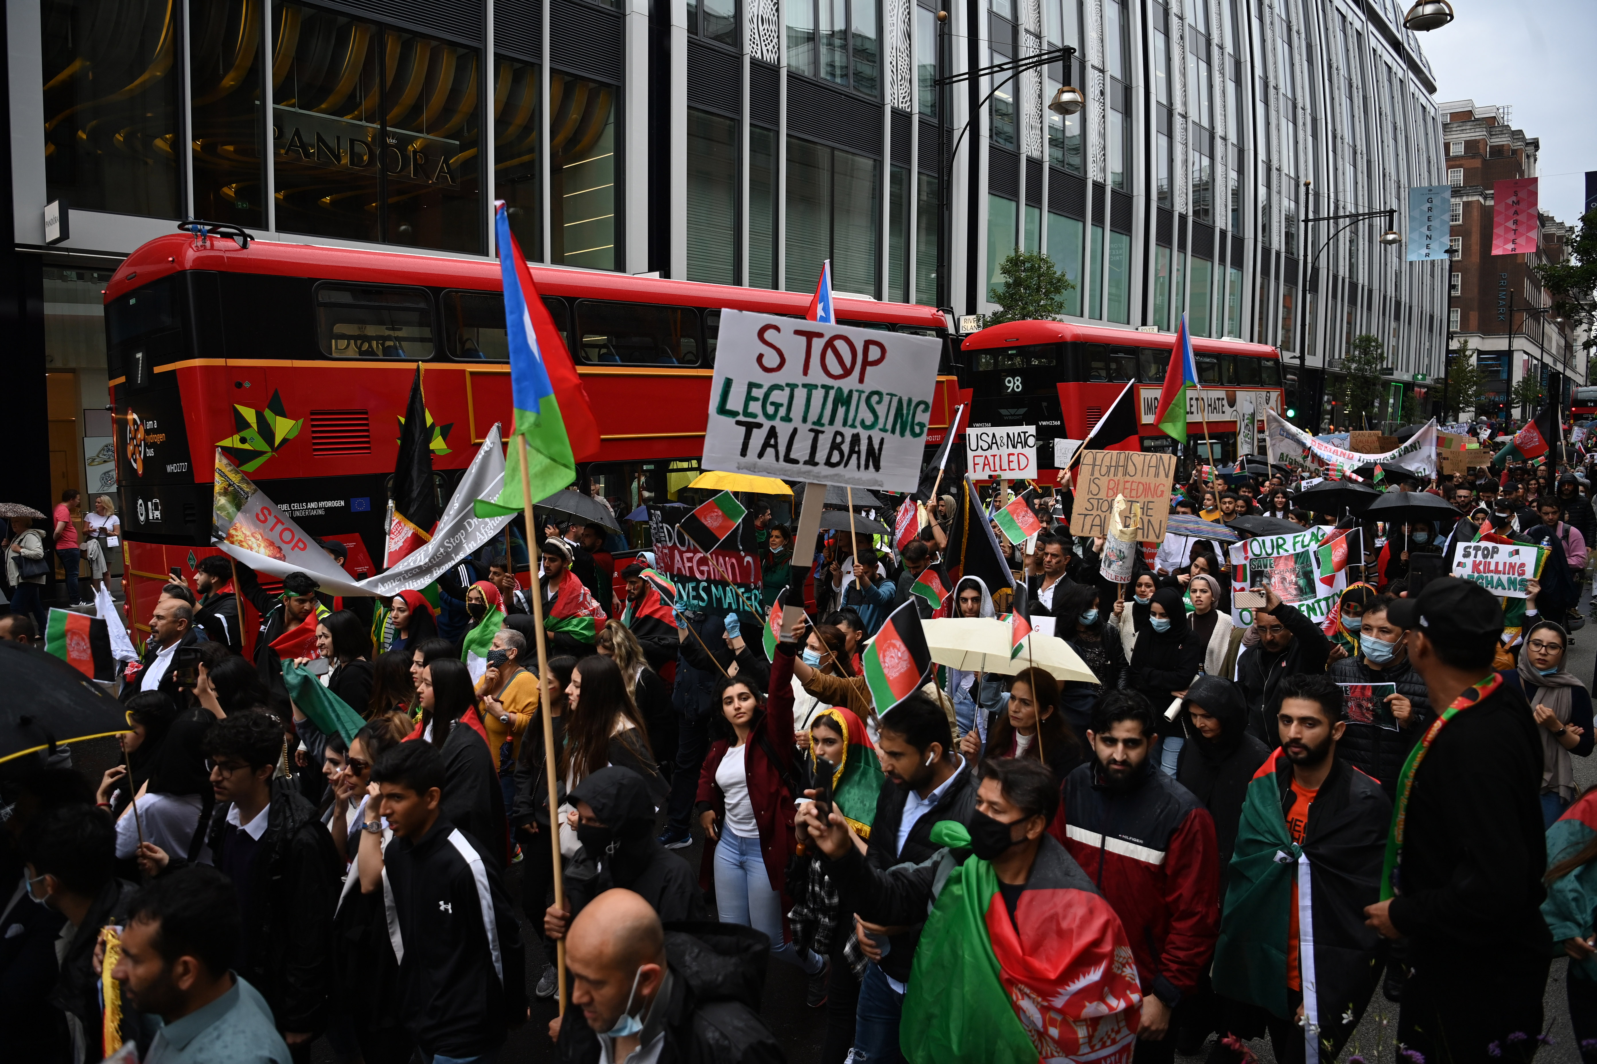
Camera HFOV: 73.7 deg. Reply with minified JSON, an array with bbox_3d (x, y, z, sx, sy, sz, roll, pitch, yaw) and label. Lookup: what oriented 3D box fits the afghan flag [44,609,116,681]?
[{"bbox_3d":[-2.567,0.401,3.800,0.270,0.230,0.060,-3,5,-6],"label":"afghan flag"}]

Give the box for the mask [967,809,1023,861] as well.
[{"bbox_3d":[0.437,0.675,2.370,0.105,0.120,0.140,-6,8,-32],"label":"mask"}]

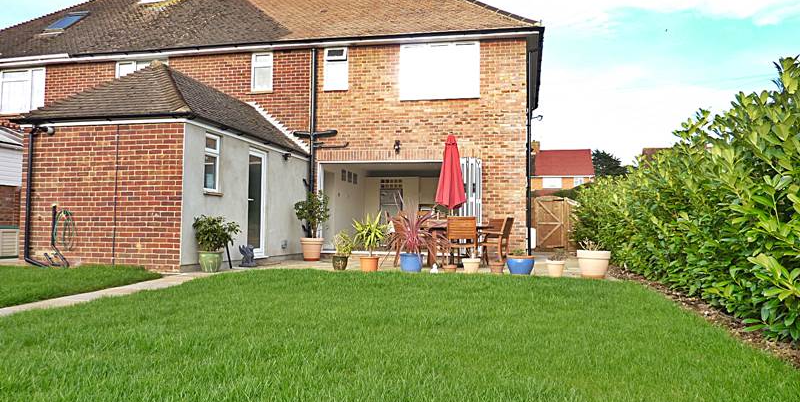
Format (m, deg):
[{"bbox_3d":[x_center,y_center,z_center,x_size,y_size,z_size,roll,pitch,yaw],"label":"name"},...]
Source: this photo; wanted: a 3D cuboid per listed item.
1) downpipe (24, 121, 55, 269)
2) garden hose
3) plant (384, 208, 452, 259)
[{"bbox_3d":[-5.453,-0.089,8.757,0.482,2.170,0.150,0,-3,12],"label":"downpipe"},{"bbox_3d":[-5.095,0.449,8.787,0.400,0.638,0.130,0,-3,12],"label":"garden hose"},{"bbox_3d":[0.263,0.459,8.700,0.974,0.783,0.900,0,-3,12],"label":"plant"}]

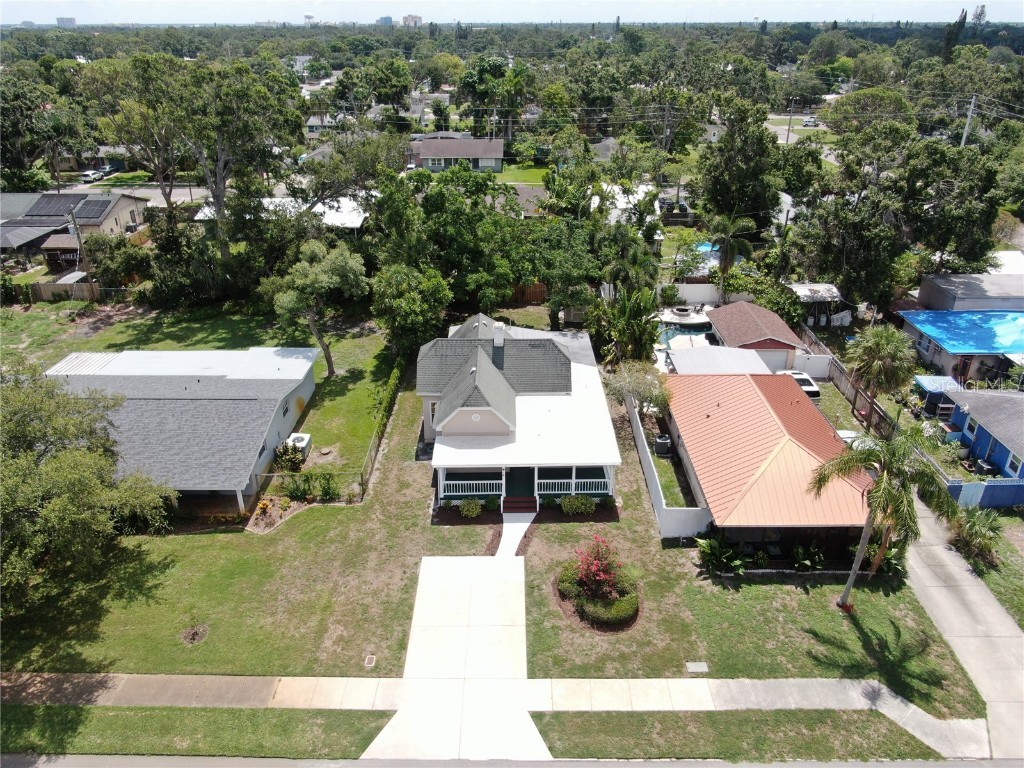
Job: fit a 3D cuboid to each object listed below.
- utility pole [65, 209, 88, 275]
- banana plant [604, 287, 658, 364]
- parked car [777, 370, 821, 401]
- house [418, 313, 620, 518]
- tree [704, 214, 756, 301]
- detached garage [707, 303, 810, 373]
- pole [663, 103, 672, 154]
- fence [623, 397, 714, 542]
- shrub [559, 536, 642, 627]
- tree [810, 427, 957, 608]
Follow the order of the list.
[{"bbox_3d":[-39.615,-11.760,65.394,0.450,9.100,0.450,0,27,0],"label":"utility pole"},{"bbox_3d":[9.000,-4.540,54.072,3.800,5.800,3.500,0,27,0],"label":"banana plant"},{"bbox_3d":[19.701,0.158,49.582,1.900,1.700,4.700,0,27,0],"label":"parked car"},{"bbox_3d":[-0.010,-0.308,44.966,11.400,6.900,18.100,0,27,0],"label":"house"},{"bbox_3d":[19.738,-10.963,64.790,4.400,7.700,4.300,0,27,0],"label":"tree"},{"bbox_3d":[18.497,-3.546,54.877,5.600,3.500,7.200,0,27,0],"label":"detached garage"},{"bbox_3d":[24.615,-38.607,114.227,0.450,12.000,0.450,0,27,0],"label":"pole"},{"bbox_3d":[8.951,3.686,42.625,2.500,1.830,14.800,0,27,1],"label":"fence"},{"bbox_3d":[3.918,8.366,31.878,3.500,3.300,3.300,0,27,0],"label":"shrub"},{"bbox_3d":[15.186,6.095,30.608,5.800,8.400,5.500,0,27,0],"label":"tree"}]

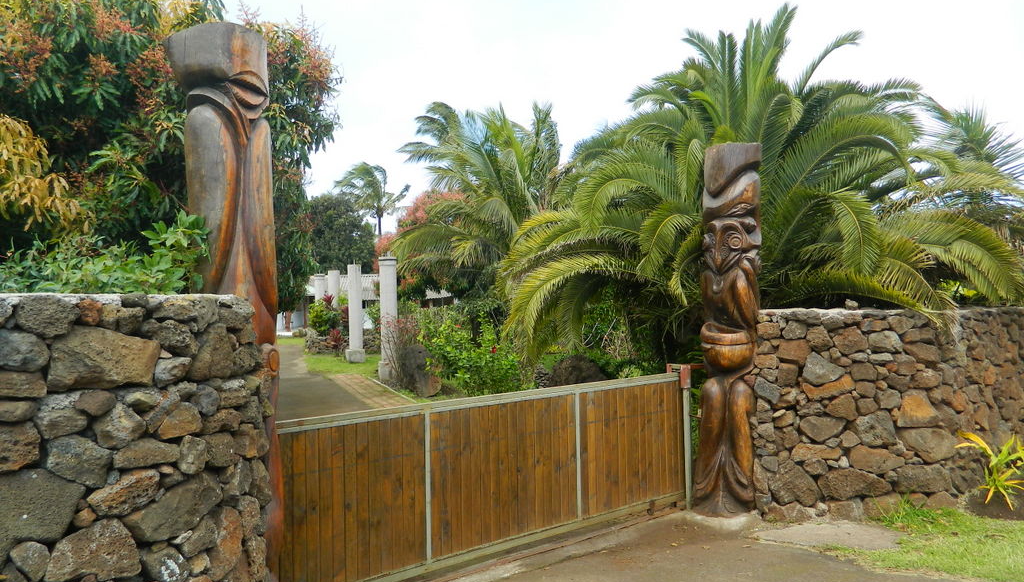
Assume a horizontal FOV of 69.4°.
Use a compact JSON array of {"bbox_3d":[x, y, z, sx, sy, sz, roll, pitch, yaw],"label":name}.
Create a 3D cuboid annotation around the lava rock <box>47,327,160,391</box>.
[{"bbox_3d":[-1.636,0.266,2.932,0.390,0.245,0.280,-1,-1,-34],"label":"lava rock"}]

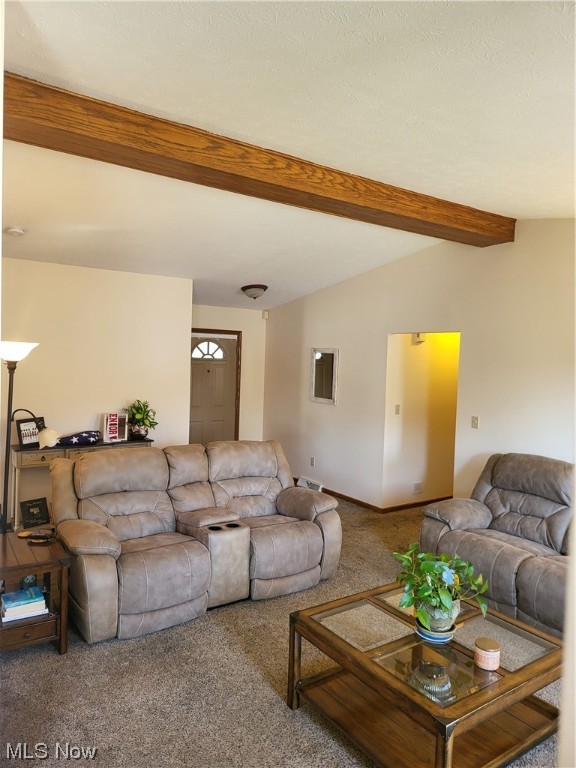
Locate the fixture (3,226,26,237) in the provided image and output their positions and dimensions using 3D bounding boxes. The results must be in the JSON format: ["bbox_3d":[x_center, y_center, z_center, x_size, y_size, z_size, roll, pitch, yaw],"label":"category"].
[{"bbox_3d":[-2.233,-1.249,4.365,0.145,0.045,0.145,-1,-5,-35],"label":"fixture"}]

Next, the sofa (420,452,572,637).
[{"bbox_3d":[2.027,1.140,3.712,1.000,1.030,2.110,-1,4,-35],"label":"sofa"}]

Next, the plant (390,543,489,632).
[{"bbox_3d":[0.712,1.011,2.538,0.390,0.390,0.390,2,3,0],"label":"plant"}]

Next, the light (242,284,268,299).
[{"bbox_3d":[-0.406,-1.148,6.630,0.335,0.140,0.335,-4,-4,0],"label":"light"}]

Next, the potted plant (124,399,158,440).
[{"bbox_3d":[-1.577,0.383,5.731,0.360,0.435,0.320,-1,4,-35],"label":"potted plant"}]

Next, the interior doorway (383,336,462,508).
[{"bbox_3d":[1.441,0.491,5.718,0.120,2.065,0.960,-1,4,-35],"label":"interior doorway"}]

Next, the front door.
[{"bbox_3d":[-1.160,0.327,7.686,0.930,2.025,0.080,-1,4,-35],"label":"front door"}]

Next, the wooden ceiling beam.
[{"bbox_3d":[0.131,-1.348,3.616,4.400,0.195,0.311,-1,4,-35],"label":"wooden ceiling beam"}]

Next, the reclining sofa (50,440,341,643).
[{"bbox_3d":[-0.668,1.042,4.136,2.000,1.030,1.010,-1,4,-35],"label":"reclining sofa"}]

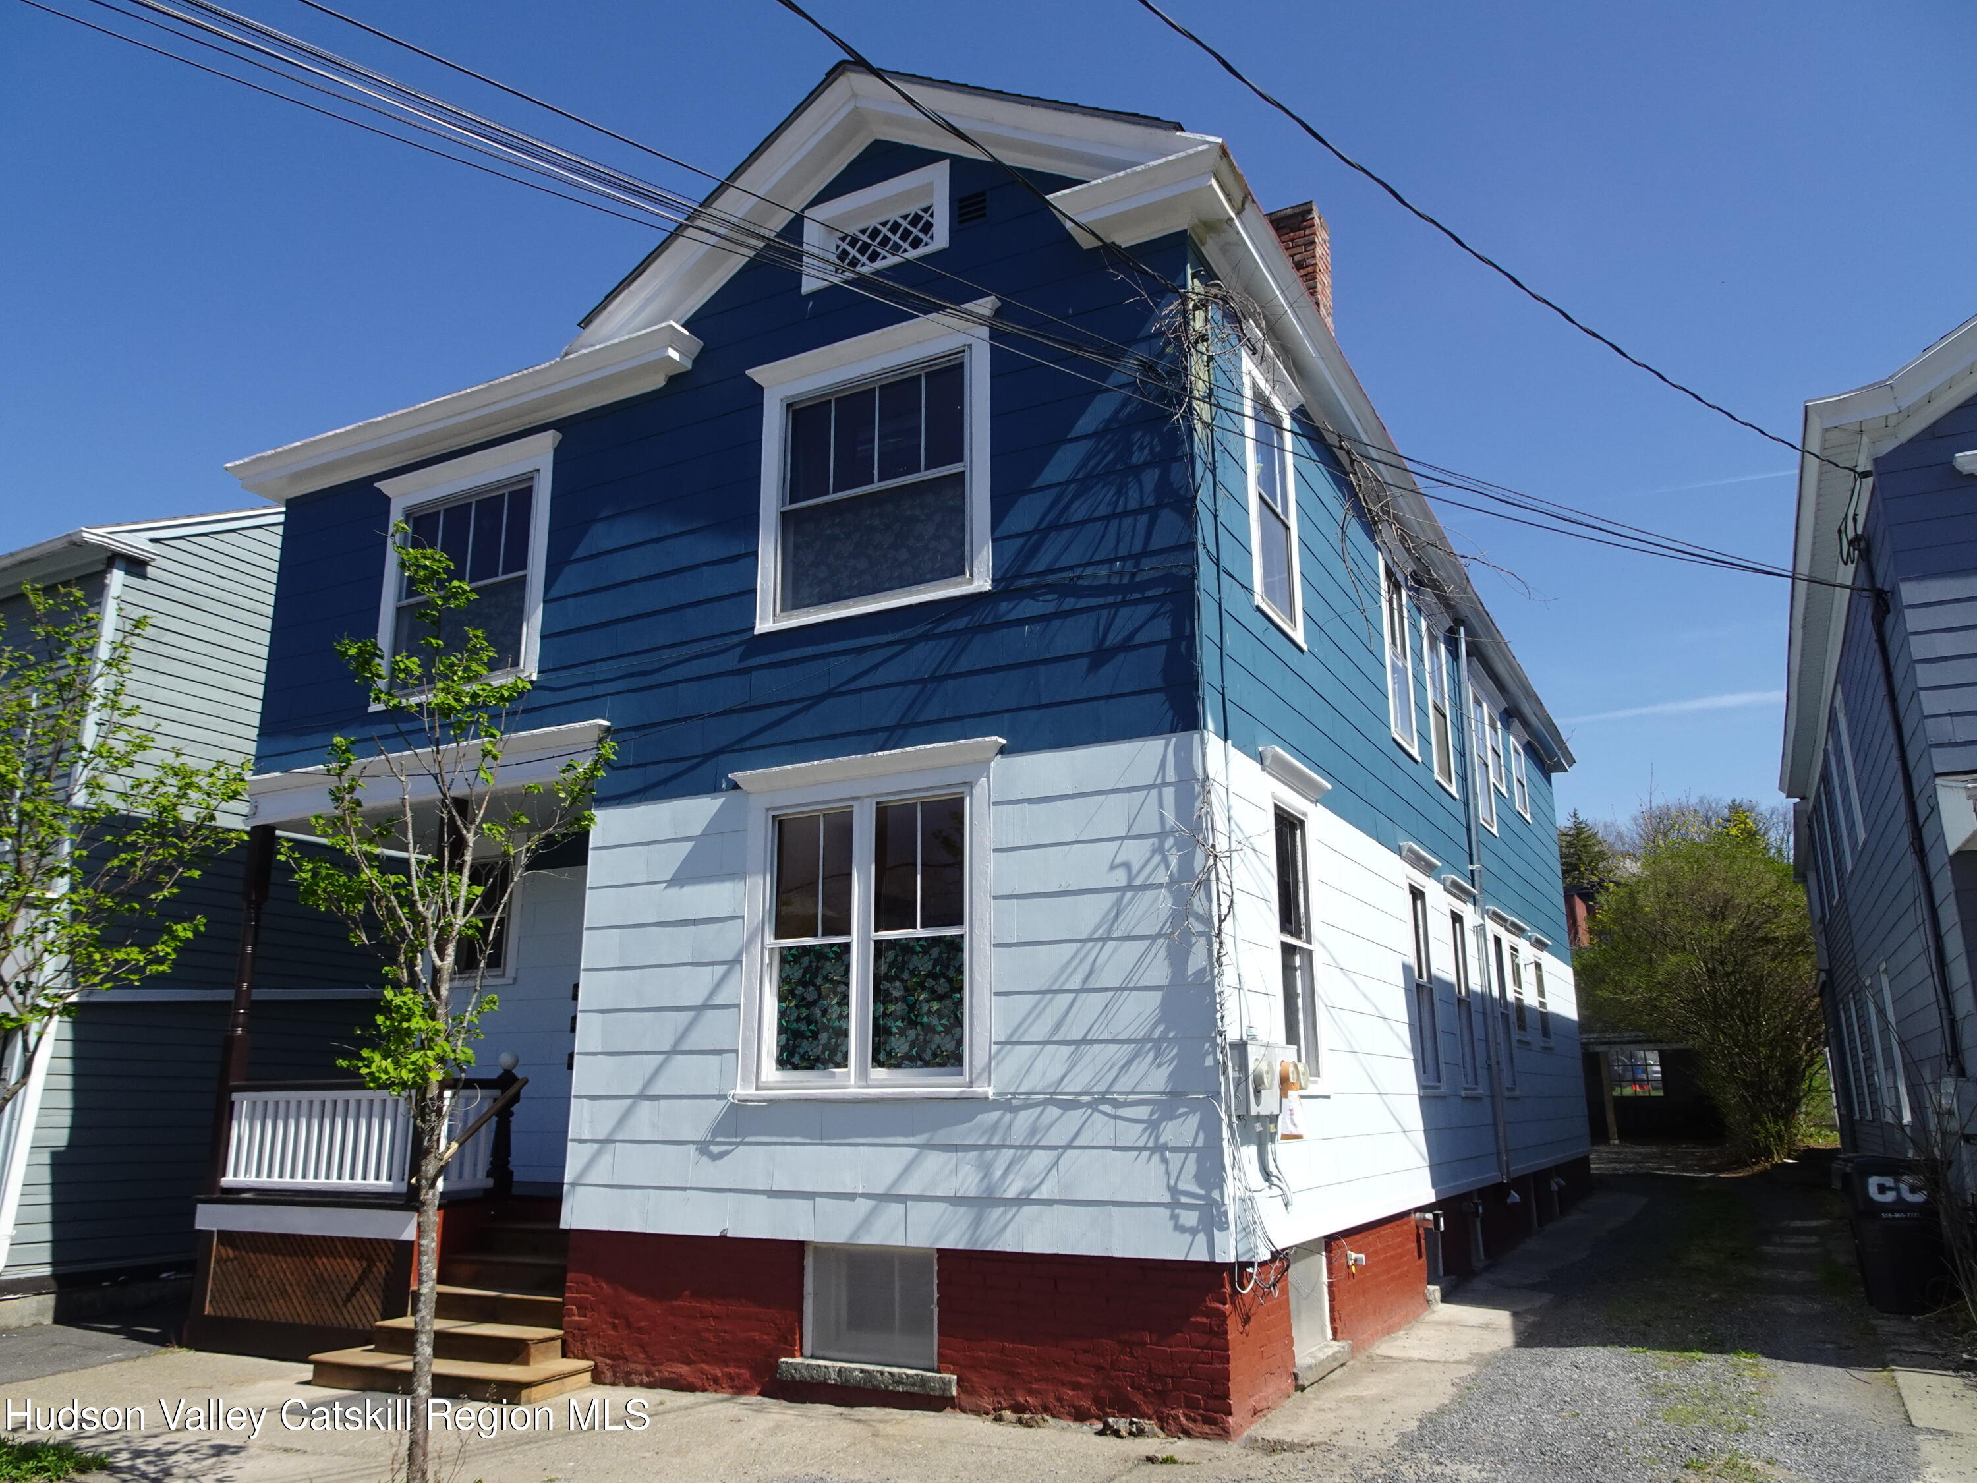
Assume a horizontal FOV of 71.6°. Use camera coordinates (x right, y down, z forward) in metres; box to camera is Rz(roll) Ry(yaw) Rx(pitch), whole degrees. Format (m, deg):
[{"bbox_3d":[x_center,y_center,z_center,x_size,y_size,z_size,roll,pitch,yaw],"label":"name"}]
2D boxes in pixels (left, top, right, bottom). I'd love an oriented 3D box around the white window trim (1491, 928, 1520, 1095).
[{"bbox_3d":[5.583,2.930,14.833,0.110,1.730,0.920,-8,-16,28],"label":"white window trim"}]

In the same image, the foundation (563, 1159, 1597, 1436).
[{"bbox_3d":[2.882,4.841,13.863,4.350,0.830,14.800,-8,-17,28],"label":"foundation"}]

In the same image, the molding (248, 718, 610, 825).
[{"bbox_3d":[-4.272,0.272,10.168,3.800,0.360,0.200,-8,-16,27],"label":"molding"}]

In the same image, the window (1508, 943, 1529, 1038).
[{"bbox_3d":[6.050,2.858,15.717,0.100,1.000,0.740,-8,-17,28],"label":"window"}]

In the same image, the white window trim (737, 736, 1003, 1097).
[{"bbox_3d":[-0.762,1.087,8.089,1.840,1.970,0.130,-8,-16,26],"label":"white window trim"}]

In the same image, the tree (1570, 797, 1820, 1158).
[{"bbox_3d":[13.185,4.461,25.300,4.600,6.400,4.600,-8,-16,26],"label":"tree"}]

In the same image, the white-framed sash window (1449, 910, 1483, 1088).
[{"bbox_3d":[4.482,2.434,12.887,0.110,1.710,0.940,-8,-16,28],"label":"white-framed sash window"}]

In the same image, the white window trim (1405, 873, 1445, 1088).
[{"bbox_3d":[3.645,2.007,11.374,0.120,1.830,0.960,-8,-17,28],"label":"white window trim"}]

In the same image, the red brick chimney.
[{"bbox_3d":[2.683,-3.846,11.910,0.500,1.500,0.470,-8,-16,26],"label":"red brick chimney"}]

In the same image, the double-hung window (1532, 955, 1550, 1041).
[{"bbox_3d":[7.088,3.316,17.624,0.100,1.040,0.770,-8,-16,28],"label":"double-hung window"}]

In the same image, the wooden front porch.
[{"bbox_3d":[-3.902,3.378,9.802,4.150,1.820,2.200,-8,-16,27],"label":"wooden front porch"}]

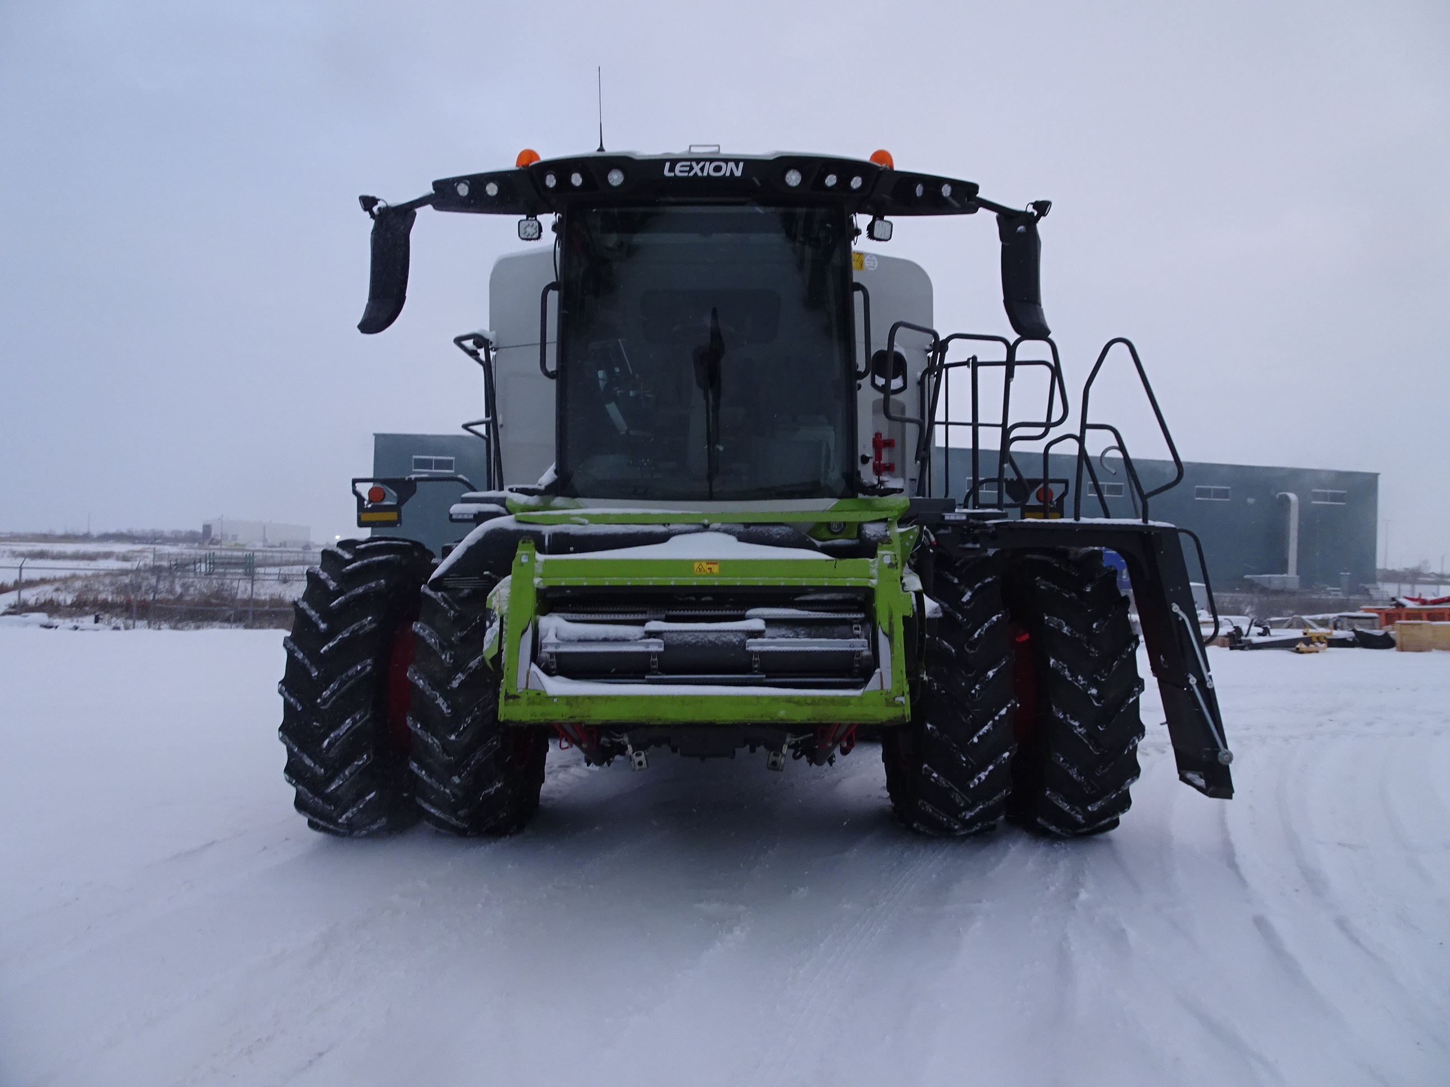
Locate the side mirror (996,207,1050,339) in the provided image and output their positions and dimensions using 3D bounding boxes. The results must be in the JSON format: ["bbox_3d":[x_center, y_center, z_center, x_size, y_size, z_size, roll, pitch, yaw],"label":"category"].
[{"bbox_3d":[1.600,-1.445,5.380,0.260,0.680,0.220,1,0,-23],"label":"side mirror"}]

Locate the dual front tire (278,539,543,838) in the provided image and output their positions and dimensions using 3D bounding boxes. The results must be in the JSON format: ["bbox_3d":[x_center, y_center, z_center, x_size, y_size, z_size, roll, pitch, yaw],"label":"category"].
[{"bbox_3d":[-1.895,0.930,6.680,1.300,1.950,1.950,0,0,0],"label":"dual front tire"}]

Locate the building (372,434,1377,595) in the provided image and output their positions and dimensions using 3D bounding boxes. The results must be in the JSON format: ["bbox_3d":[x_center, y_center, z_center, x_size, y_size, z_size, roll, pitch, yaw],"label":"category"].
[{"bbox_3d":[13.900,-2.400,108.000,92.000,12.300,40.000,1,-1,-7],"label":"building"}]

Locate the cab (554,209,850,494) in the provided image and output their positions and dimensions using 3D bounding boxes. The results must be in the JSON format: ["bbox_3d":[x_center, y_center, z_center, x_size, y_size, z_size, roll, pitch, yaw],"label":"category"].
[{"bbox_3d":[-0.110,-1.070,6.200,1.660,1.720,1.550,0,0,0],"label":"cab"}]

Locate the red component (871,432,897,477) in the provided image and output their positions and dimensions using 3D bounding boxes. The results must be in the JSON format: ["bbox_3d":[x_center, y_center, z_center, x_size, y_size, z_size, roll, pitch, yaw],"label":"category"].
[{"bbox_3d":[1.090,-0.610,6.900,0.170,0.310,0.110,0,0,0],"label":"red component"}]

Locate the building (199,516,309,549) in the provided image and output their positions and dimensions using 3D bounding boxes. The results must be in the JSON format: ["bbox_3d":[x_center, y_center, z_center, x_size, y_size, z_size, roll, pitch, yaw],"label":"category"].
[{"bbox_3d":[-144.400,-2.600,310.000,36.000,8.500,32.000,1,-1,-6],"label":"building"}]

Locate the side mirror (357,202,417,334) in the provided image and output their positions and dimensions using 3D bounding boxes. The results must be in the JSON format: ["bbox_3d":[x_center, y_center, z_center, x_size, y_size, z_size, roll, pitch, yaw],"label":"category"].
[{"bbox_3d":[-1.810,-1.475,5.380,0.260,0.690,0.220,0,0,23],"label":"side mirror"}]

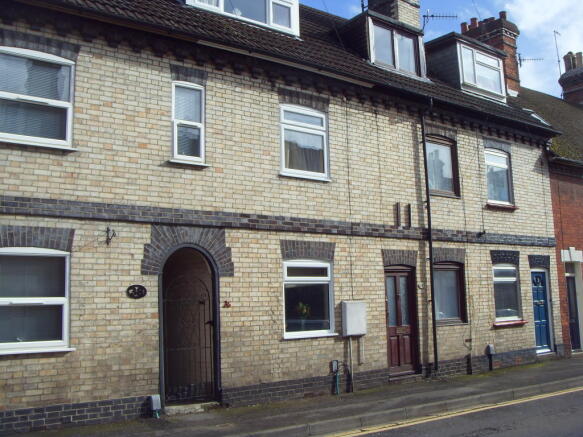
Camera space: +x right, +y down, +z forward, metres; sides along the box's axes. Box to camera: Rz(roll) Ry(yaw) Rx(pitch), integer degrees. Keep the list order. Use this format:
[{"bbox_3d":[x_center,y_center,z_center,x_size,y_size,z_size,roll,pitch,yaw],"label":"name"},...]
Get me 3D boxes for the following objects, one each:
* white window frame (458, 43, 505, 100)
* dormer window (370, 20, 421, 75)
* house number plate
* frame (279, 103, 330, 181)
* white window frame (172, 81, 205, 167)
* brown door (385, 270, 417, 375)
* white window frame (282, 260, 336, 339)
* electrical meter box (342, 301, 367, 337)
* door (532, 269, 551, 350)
[{"bbox_3d":[4.848,-3.692,16.732,1.780,1.200,0.120,4,-9,-38],"label":"white window frame"},{"bbox_3d":[2.362,-3.805,14.751,1.660,1.020,0.140,4,-9,-38],"label":"dormer window"},{"bbox_3d":[-2.153,1.022,9.146,0.295,0.195,0.020,4,-9,-38],"label":"house number plate"},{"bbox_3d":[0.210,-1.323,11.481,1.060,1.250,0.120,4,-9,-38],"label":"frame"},{"bbox_3d":[-1.581,-1.461,10.062,0.555,1.250,0.100,4,-9,-38],"label":"white window frame"},{"bbox_3d":[2.061,1.944,12.538,0.820,1.970,0.090,4,-9,-38],"label":"brown door"},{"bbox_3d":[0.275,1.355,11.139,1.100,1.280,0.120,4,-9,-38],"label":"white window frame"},{"bbox_3d":[1.123,1.773,11.577,0.450,0.570,0.160,4,-9,-38],"label":"electrical meter box"},{"bbox_3d":[5.915,2.176,15.587,0.700,1.870,0.080,4,-9,-38],"label":"door"}]

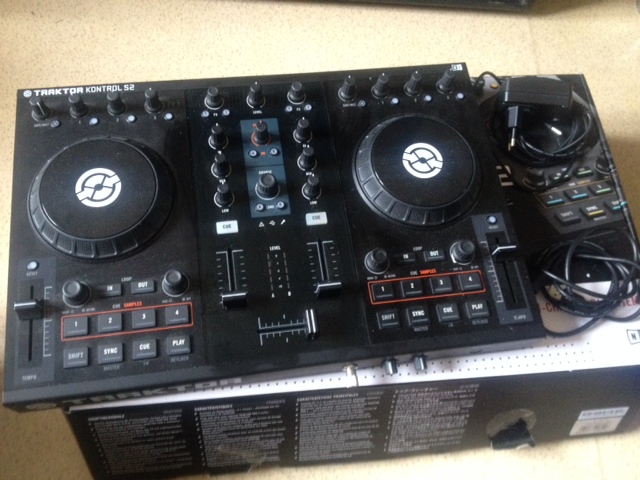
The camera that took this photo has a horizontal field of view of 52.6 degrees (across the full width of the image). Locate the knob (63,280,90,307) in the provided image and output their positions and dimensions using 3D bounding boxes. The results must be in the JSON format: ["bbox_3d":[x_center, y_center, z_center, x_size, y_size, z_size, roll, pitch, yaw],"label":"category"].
[{"bbox_3d":[-0.203,0.043,0.534,0.021,0.016,0.021,-6,67,-9],"label":"knob"}]

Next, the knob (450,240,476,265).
[{"bbox_3d":[0.128,0.009,0.574,0.021,0.015,0.021,-6,67,-8],"label":"knob"}]

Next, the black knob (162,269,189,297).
[{"bbox_3d":[-0.121,0.034,0.537,0.021,0.018,0.021,-6,66,-9],"label":"black knob"}]

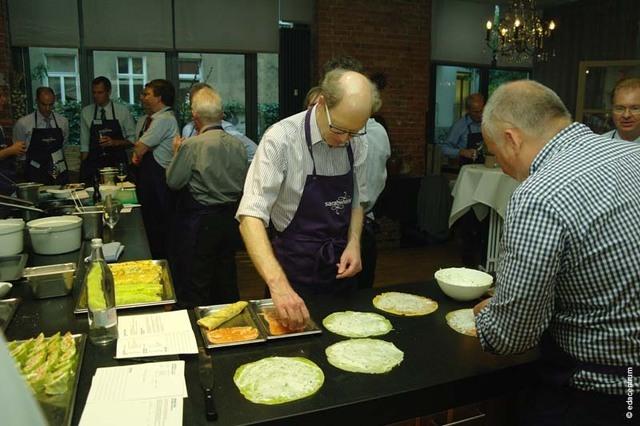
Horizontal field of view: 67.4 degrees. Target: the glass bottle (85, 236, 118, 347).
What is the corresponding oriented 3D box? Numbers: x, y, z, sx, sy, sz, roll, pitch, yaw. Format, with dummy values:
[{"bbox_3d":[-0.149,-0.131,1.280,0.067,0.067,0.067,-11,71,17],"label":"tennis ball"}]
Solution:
[{"bbox_3d":[-0.605,0.212,1.321,0.083,0.286,0.083,1,9,0],"label":"glass bottle"}]

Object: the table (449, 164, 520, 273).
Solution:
[{"bbox_3d":[1.734,0.083,4.923,0.820,1.100,0.820,1,9,0],"label":"table"}]

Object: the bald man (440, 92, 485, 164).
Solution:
[{"bbox_3d":[1.549,-0.279,5.017,0.580,1.780,0.420,-3,10,-22],"label":"bald man"}]

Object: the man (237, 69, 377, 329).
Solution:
[{"bbox_3d":[-0.050,0.282,1.819,0.580,1.660,0.530,-3,10,-23],"label":"man"}]

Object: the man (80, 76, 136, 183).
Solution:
[{"bbox_3d":[-1.780,-0.174,4.078,0.550,1.800,0.420,-2,9,-14],"label":"man"}]

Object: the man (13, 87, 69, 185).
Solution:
[{"bbox_3d":[-2.333,-0.155,4.082,0.550,1.750,0.420,-6,11,-35],"label":"man"}]

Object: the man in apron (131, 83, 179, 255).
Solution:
[{"bbox_3d":[-1.195,-0.077,3.586,0.420,1.780,0.520,-4,10,-28],"label":"man in apron"}]

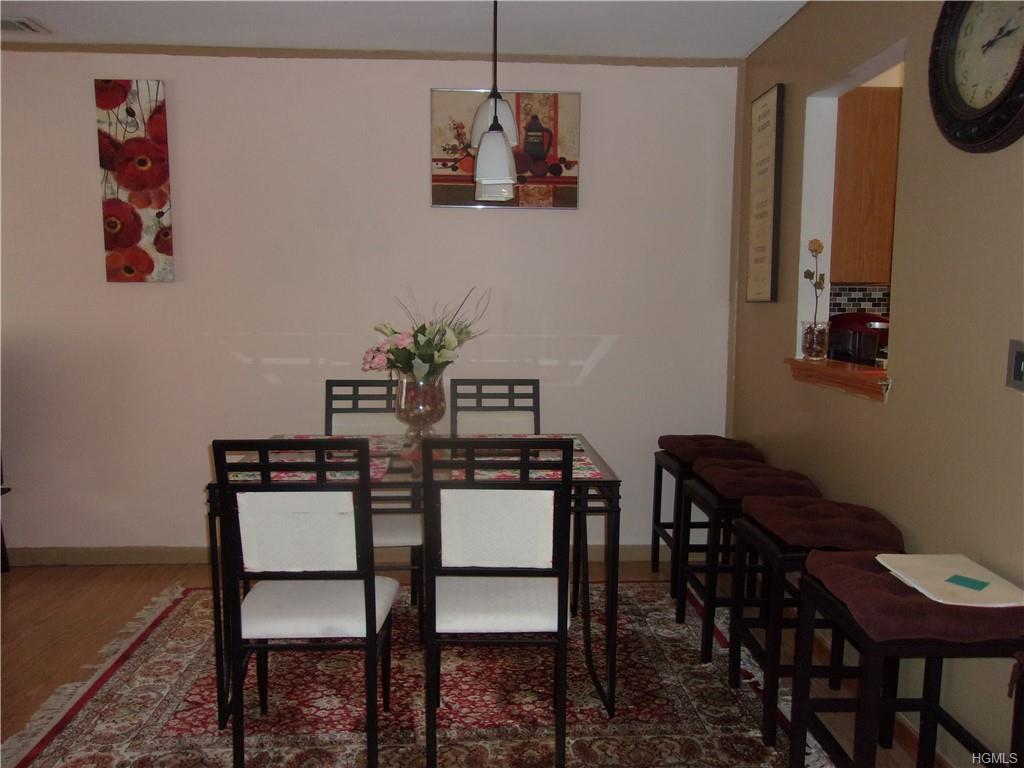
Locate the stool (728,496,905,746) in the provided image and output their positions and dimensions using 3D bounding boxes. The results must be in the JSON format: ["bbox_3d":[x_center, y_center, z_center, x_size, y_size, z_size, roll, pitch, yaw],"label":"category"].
[{"bbox_3d":[0.926,0.714,2.497,0.378,0.665,0.405,0,6,-3],"label":"stool"}]

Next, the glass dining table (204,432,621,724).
[{"bbox_3d":[-0.307,0.629,2.830,1.231,0.757,0.835,0,6,-3],"label":"glass dining table"}]

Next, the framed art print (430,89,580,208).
[{"bbox_3d":[-0.026,-1.098,3.744,0.696,0.538,0.030,0,6,-3],"label":"framed art print"}]

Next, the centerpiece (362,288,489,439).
[{"bbox_3d":[-0.312,-0.051,2.895,0.455,0.580,0.380,0,6,-3],"label":"centerpiece"}]

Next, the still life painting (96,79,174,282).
[{"bbox_3d":[-1.731,-0.924,3.663,0.305,0.911,0.030,0,6,-3],"label":"still life painting"}]

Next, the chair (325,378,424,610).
[{"bbox_3d":[-0.561,0.496,3.110,0.431,0.961,0.535,0,6,-3],"label":"chair"}]

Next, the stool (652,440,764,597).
[{"bbox_3d":[0.881,0.585,3.667,0.392,0.672,0.411,0,6,-3],"label":"stool"}]

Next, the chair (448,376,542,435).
[{"bbox_3d":[-0.057,0.483,3.243,0.431,0.961,0.535,0,6,-3],"label":"chair"}]

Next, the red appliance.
[{"bbox_3d":[1.532,-0.144,3.518,0.330,0.335,0.260,0,6,-3],"label":"red appliance"}]

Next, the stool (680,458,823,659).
[{"bbox_3d":[0.871,0.650,3.058,0.392,0.672,0.405,0,6,-3],"label":"stool"}]

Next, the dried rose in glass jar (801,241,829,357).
[{"bbox_3d":[1.173,-0.326,3.090,0.106,0.468,0.106,0,6,-3],"label":"dried rose in glass jar"}]

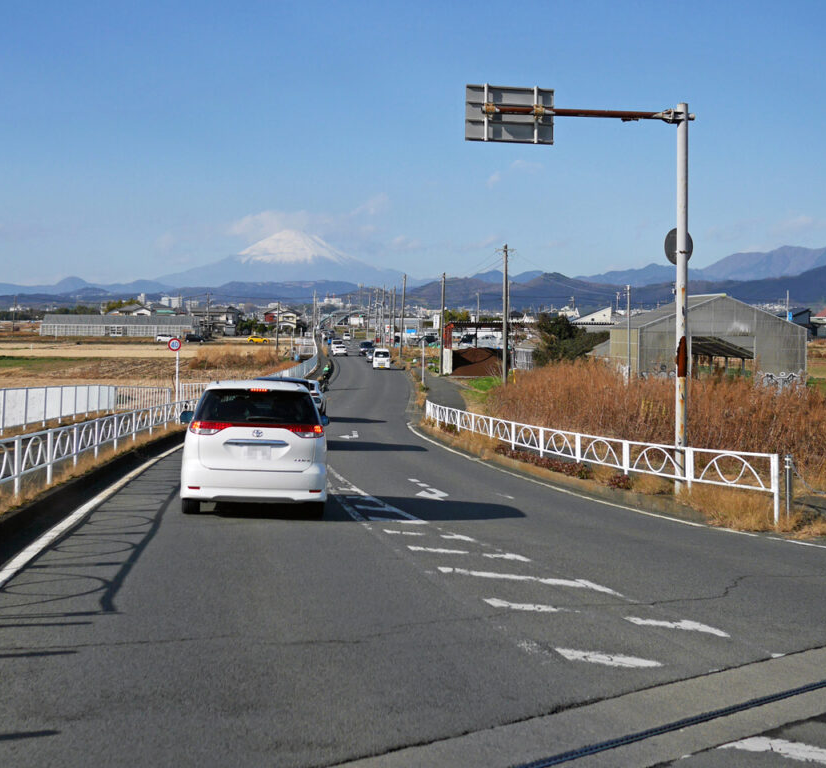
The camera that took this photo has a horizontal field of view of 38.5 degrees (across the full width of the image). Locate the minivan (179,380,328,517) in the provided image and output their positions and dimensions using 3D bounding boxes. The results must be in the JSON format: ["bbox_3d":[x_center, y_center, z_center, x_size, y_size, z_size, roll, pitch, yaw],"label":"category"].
[{"bbox_3d":[-2.190,0.820,16.700,1.830,1.760,4.800,1,1,-7],"label":"minivan"}]

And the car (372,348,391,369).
[{"bbox_3d":[-2.800,-2.370,107.300,1.500,1.900,3.500,0,4,-3],"label":"car"}]

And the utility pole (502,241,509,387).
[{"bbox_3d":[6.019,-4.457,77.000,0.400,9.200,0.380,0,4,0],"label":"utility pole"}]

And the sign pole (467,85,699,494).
[{"bbox_3d":[2.680,-1.400,18.800,3.850,6.350,0.500,-1,4,-15],"label":"sign pole"}]

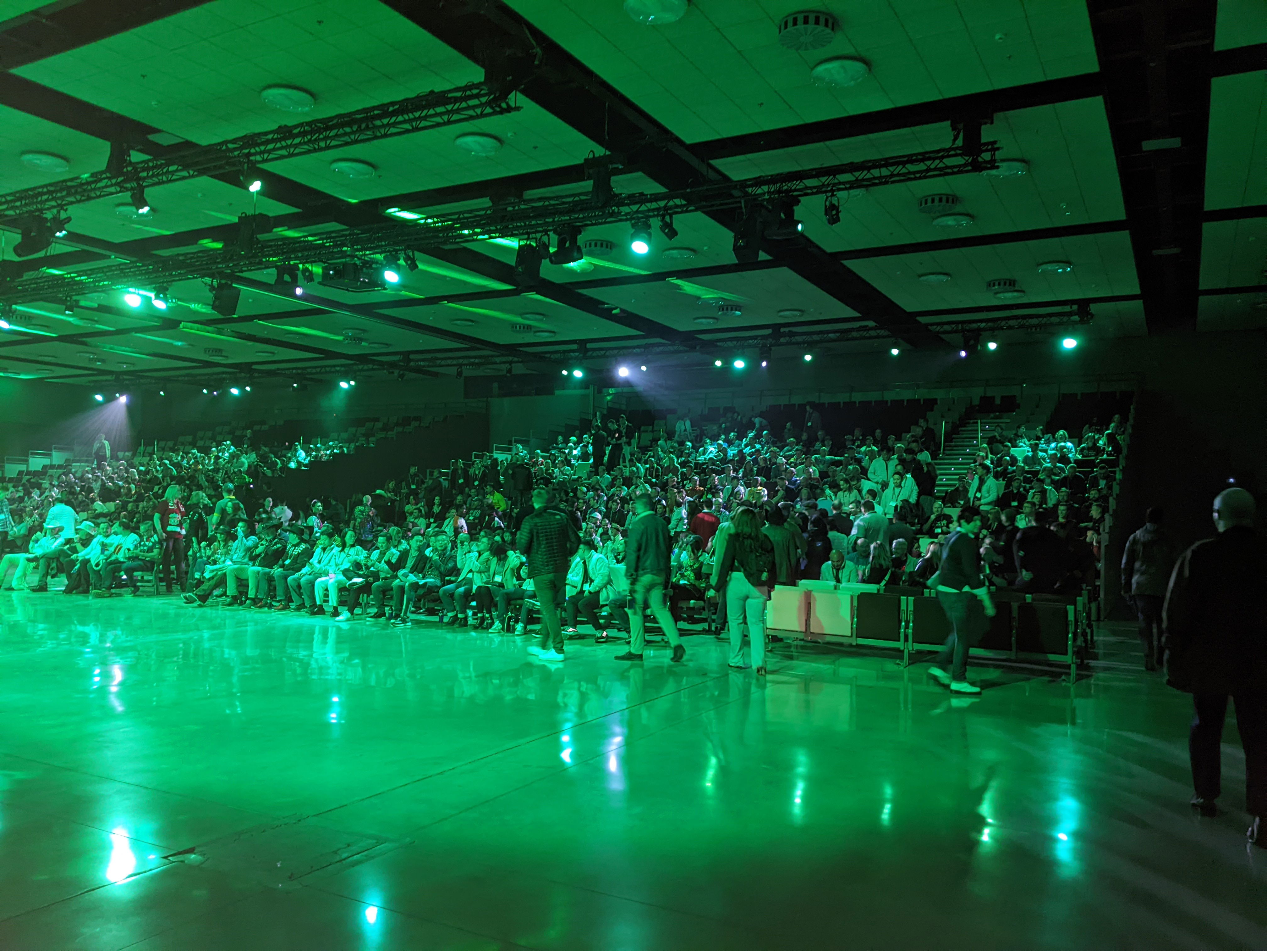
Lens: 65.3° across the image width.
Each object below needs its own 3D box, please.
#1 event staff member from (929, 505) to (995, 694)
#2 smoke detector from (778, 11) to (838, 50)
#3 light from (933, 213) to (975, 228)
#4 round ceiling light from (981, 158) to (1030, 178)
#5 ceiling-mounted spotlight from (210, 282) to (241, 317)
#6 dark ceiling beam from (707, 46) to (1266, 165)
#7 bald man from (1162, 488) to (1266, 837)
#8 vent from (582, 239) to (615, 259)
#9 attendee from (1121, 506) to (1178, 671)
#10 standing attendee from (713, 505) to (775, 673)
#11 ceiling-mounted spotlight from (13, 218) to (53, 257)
[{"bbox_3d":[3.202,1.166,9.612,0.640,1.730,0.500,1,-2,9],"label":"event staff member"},{"bbox_3d":[1.946,-4.934,11.023,0.630,0.160,0.630,2,-2,0],"label":"smoke detector"},{"bbox_3d":[5.758,-4.582,17.796,0.710,0.100,0.710,0,-3,29],"label":"light"},{"bbox_3d":[5.713,-4.686,15.190,0.700,0.100,0.700,2,-2,0],"label":"round ceiling light"},{"bbox_3d":[-8.071,-3.493,19.535,0.380,0.590,0.370,0,-16,29],"label":"ceiling-mounted spotlight"},{"bbox_3d":[4.239,-4.941,13.161,7.400,0.300,0.780,0,-3,29],"label":"dark ceiling beam"},{"bbox_3d":[3.129,0.963,5.251,0.620,1.800,0.460,1,-2,19],"label":"bald man"},{"bbox_3d":[-0.709,-4.650,20.203,0.650,0.170,0.650,2,-2,0],"label":"vent"},{"bbox_3d":[5.911,1.286,11.328,0.600,1.800,0.420,1,-2,21],"label":"attendee"},{"bbox_3d":[1.150,1.150,10.162,0.580,1.690,0.420,2,-2,2],"label":"standing attendee"},{"bbox_3d":[-9.514,-3.770,15.664,0.520,0.560,0.400,3,-2,-21],"label":"ceiling-mounted spotlight"}]

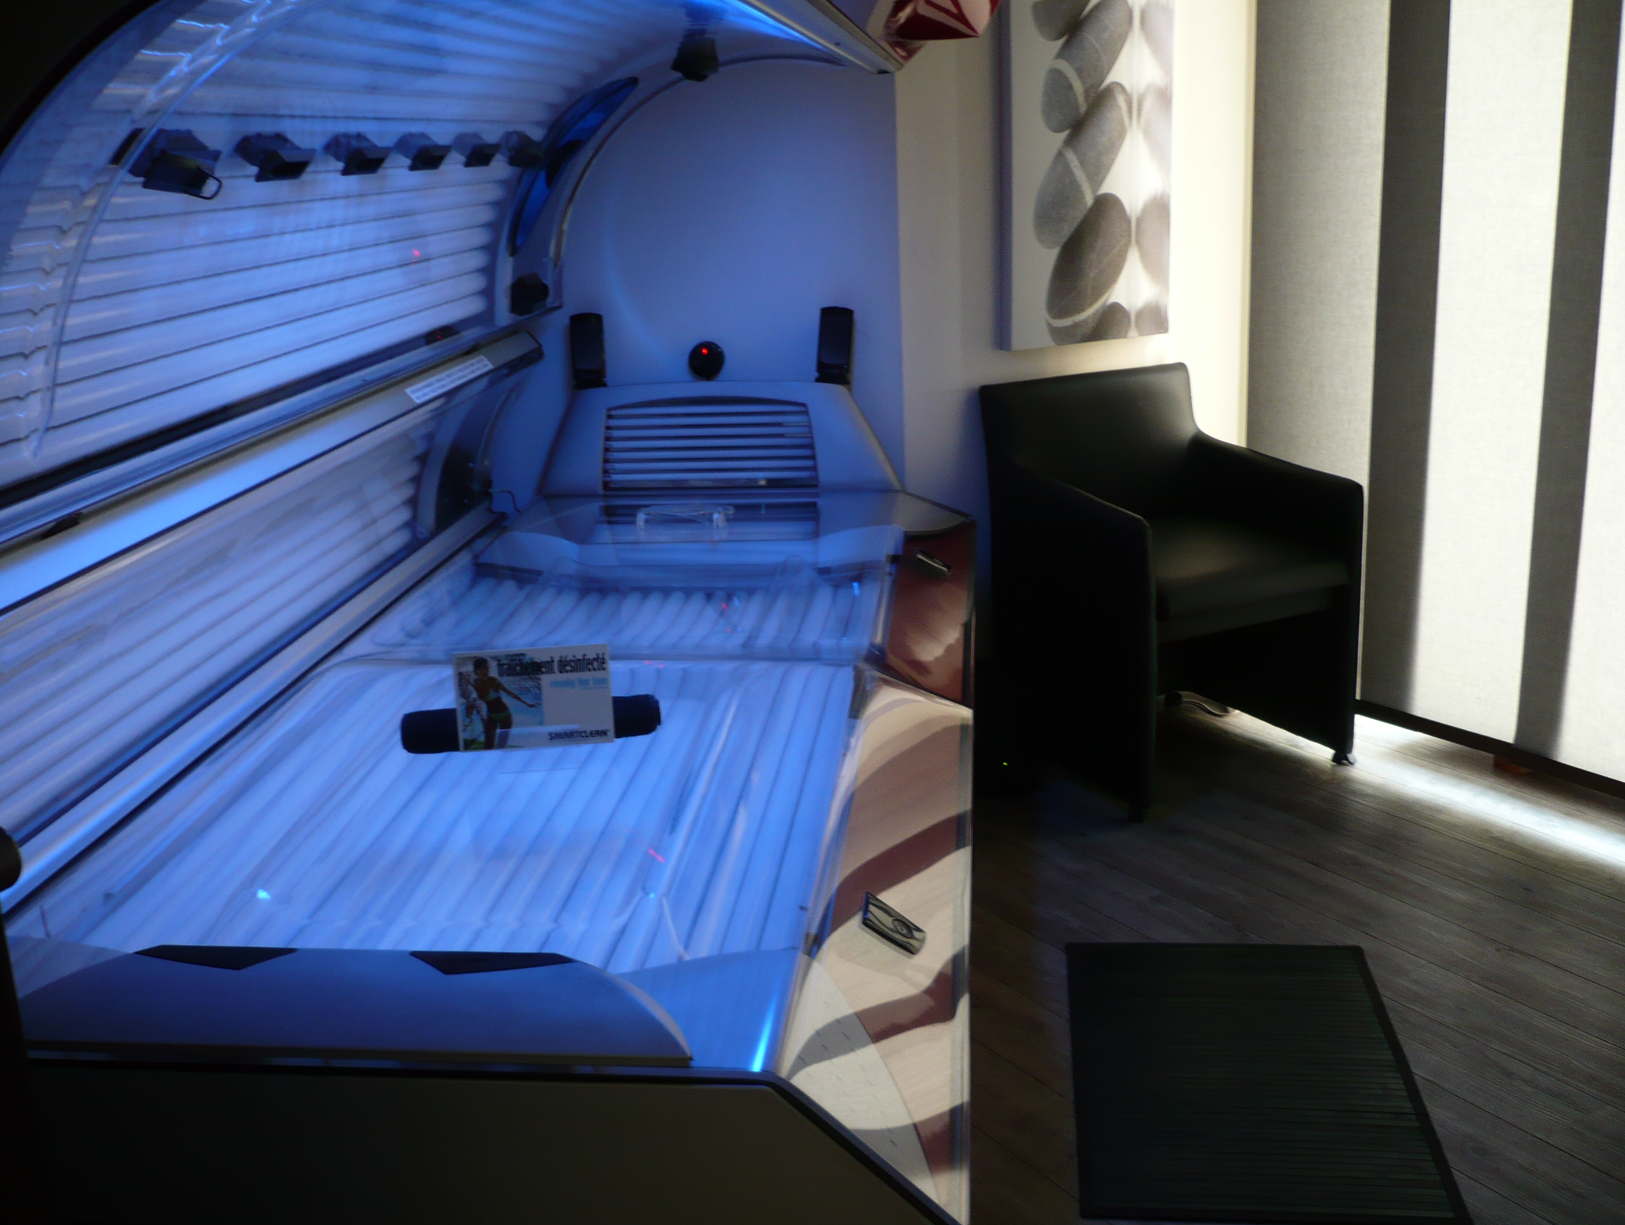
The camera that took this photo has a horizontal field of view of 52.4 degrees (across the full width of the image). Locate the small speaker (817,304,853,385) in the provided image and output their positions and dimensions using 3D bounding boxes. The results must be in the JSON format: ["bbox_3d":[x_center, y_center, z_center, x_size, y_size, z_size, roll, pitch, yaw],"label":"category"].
[{"bbox_3d":[0.050,-0.595,3.683,0.072,0.166,0.076,3,17,6],"label":"small speaker"}]

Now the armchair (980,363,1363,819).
[{"bbox_3d":[0.779,-0.081,3.647,0.572,0.825,0.620,-10,18,-25],"label":"armchair"}]

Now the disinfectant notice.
[{"bbox_3d":[-0.391,0.120,2.320,0.214,0.140,0.012,-3,7,-3],"label":"disinfectant notice"}]

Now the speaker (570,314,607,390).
[{"bbox_3d":[-0.508,-0.593,3.750,0.072,0.166,0.076,-4,16,-4],"label":"speaker"}]

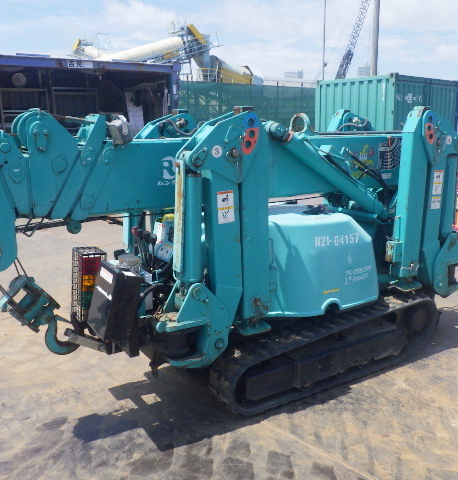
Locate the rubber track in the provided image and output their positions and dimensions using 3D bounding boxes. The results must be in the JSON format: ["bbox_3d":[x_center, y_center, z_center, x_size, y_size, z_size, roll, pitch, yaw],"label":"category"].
[{"bbox_3d":[0.593,0.579,2.866,1.519,0.362,0.200,-8,14,-31],"label":"rubber track"}]

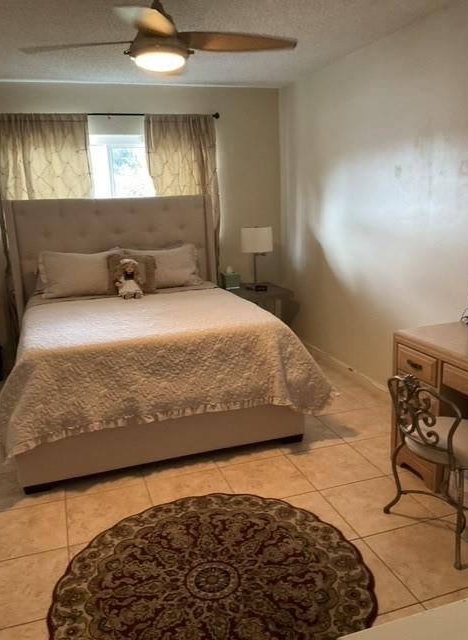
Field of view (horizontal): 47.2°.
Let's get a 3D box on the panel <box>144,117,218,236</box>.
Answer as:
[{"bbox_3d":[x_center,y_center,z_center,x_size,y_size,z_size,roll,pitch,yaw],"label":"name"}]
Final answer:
[{"bbox_3d":[-0.455,-0.832,5.184,0.680,2.150,0.120,-6,14,-18],"label":"panel"}]

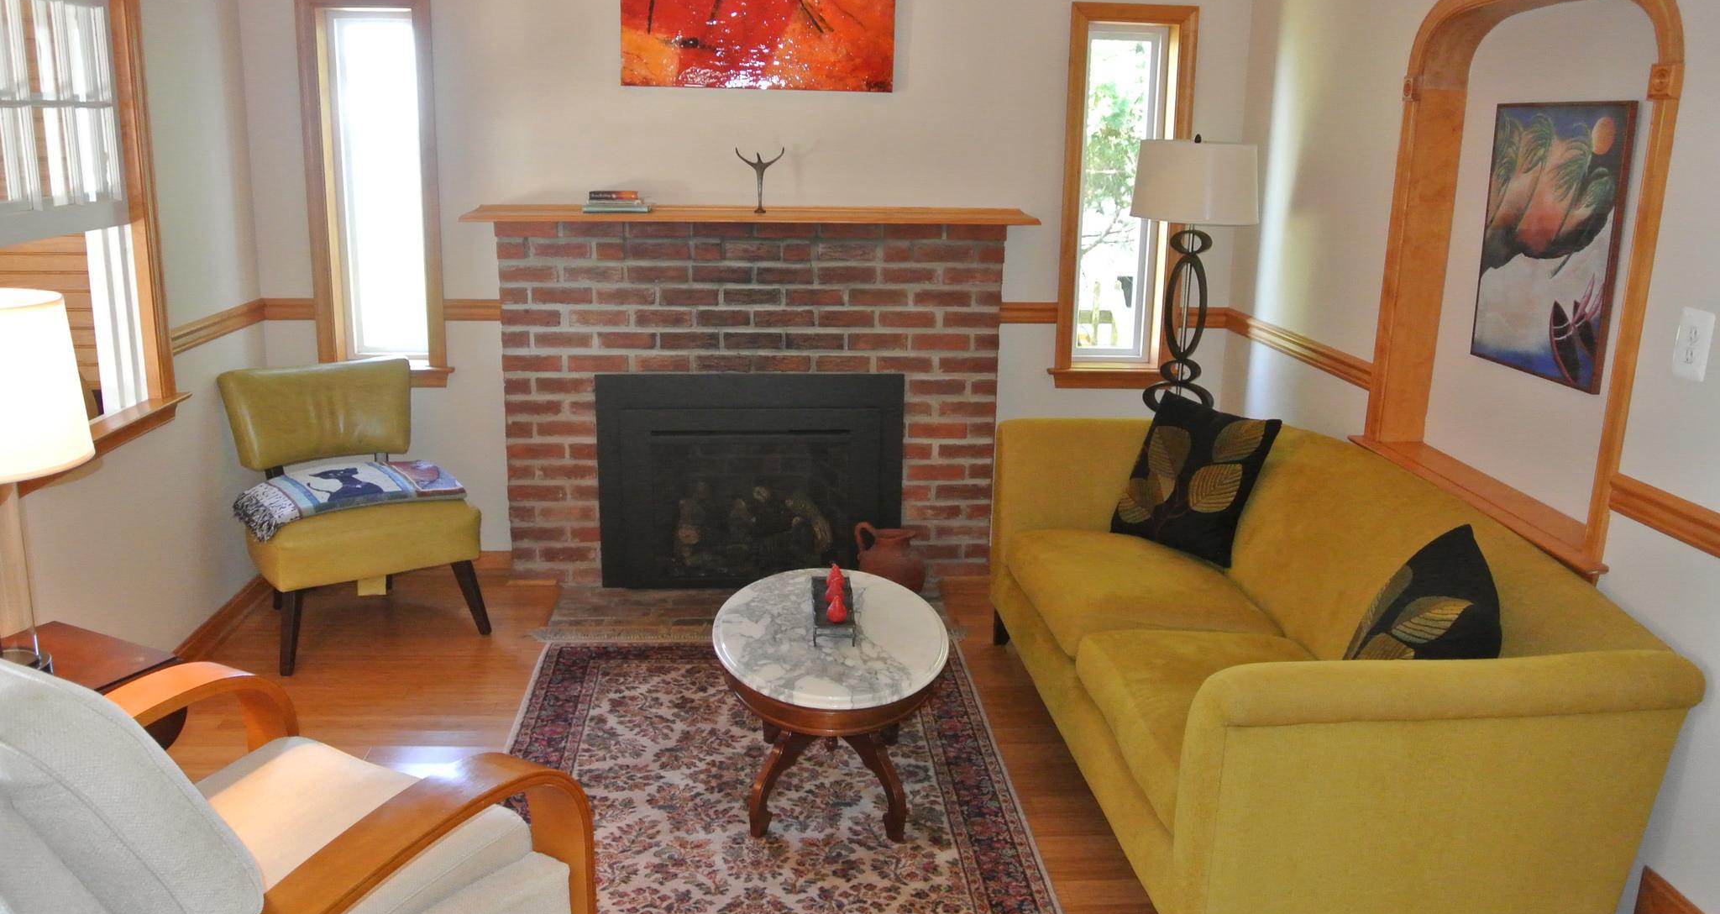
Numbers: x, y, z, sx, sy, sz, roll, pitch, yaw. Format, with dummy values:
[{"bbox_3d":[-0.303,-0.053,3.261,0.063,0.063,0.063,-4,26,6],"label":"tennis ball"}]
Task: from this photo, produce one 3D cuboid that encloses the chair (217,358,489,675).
[{"bbox_3d":[-1.605,0.141,4.058,0.610,0.820,0.640,-9,17,-36],"label":"chair"}]

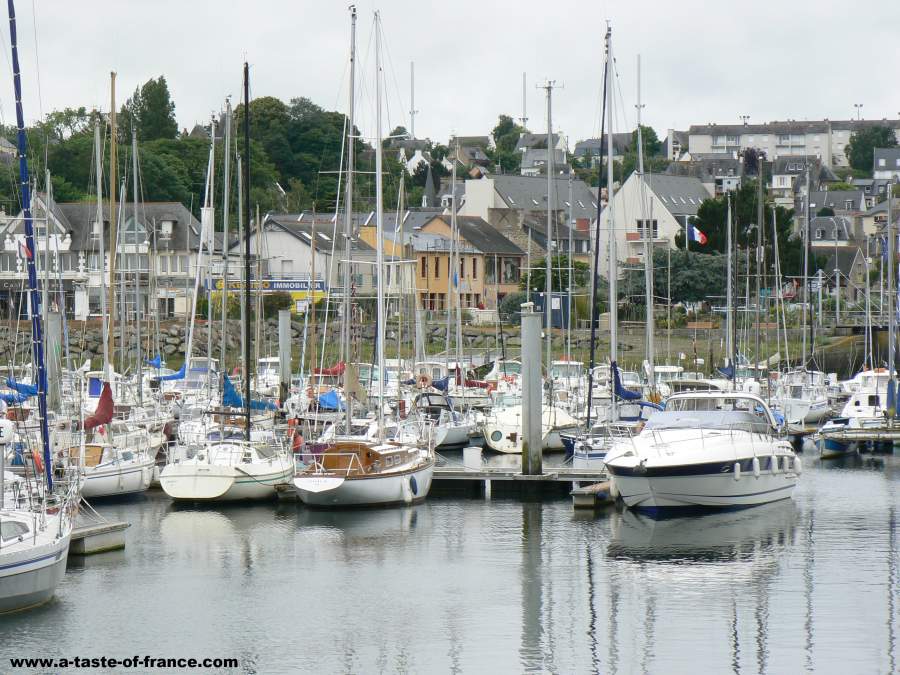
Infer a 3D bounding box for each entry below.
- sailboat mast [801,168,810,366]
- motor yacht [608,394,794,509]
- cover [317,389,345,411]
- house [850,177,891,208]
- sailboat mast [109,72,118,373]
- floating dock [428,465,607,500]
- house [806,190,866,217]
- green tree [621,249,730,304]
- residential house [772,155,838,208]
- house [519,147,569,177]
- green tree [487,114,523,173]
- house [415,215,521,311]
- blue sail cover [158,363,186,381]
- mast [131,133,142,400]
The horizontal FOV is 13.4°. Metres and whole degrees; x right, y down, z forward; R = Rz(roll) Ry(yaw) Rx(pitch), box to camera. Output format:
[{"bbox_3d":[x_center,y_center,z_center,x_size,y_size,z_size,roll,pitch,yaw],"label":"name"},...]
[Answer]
[{"bbox_3d":[17.350,-3.455,186.000,0.200,9.800,0.200,0,0,18],"label":"sailboat mast"},{"bbox_3d":[6.250,2.874,95.800,3.300,3.100,10.000,0,0,14],"label":"motor yacht"},{"bbox_3d":[-5.847,3.034,187.000,0.700,1.100,2.400,0,0,18],"label":"cover"},{"bbox_3d":[72.992,-25.056,665.000,7.000,5.900,7.000,0,0,0],"label":"house"},{"bbox_3d":[-12.363,-3.974,140.000,0.180,11.466,0.180,0,0,17],"label":"sailboat mast"},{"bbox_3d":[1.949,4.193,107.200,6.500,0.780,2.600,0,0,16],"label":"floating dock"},{"bbox_3d":[55.620,-18.996,550.000,8.600,5.000,7.500,0,0,11],"label":"house"},{"bbox_3d":[21.905,-5.681,368.000,10.500,5.600,9.500,0,0,0],"label":"green tree"},{"bbox_3d":[62.610,-27.375,675.000,11.000,9.400,9.000,0,0,6],"label":"residential house"},{"bbox_3d":[18.991,-34.402,760.000,9.000,6.200,8.000,0,0,12],"label":"house"},{"bbox_3d":[9.982,-35.532,700.000,6.800,10.700,6.800,0,0,0],"label":"green tree"},{"bbox_3d":[1.410,-5.722,308.000,8.000,8.400,9.500,0,0,25],"label":"house"},{"bbox_3d":[-11.388,1.408,156.000,0.320,0.720,2.800,0,0,17],"label":"blue sail cover"},{"bbox_3d":[-11.038,-2.473,135.000,0.180,9.800,0.180,-1,0,0],"label":"mast"}]

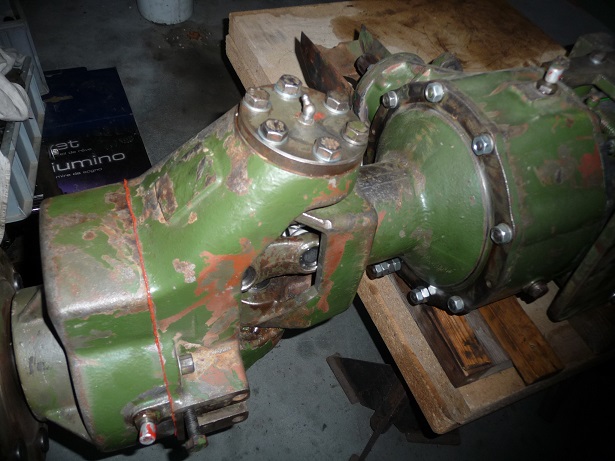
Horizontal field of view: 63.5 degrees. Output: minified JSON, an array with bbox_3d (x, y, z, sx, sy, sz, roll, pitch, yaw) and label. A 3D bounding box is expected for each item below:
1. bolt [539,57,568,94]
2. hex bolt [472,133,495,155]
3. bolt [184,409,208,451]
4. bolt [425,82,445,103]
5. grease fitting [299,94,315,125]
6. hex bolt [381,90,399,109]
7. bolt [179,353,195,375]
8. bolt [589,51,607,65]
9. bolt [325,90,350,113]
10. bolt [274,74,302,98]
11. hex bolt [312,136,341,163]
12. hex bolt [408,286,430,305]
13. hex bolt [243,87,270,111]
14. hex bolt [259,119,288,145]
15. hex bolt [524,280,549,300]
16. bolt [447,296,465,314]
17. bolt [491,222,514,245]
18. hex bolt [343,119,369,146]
[{"bbox_3d":[0.257,-0.160,0.514,0.018,0.032,0.018,13,51,0],"label":"bolt"},{"bbox_3d":[0.169,-0.082,0.480,0.011,0.018,0.018,-16,57,-22],"label":"hex bolt"},{"bbox_3d":[-0.098,0.176,0.438,0.019,0.019,0.034,-14,53,-21],"label":"bolt"},{"bbox_3d":[0.132,-0.145,0.523,0.011,0.018,0.018,-16,57,-22],"label":"bolt"},{"bbox_3d":[0.000,-0.096,0.386,0.015,0.021,0.012,34,44,14],"label":"grease fitting"},{"bbox_3d":[0.091,-0.146,0.555,0.011,0.019,0.019,-13,52,-22],"label":"hex bolt"},{"bbox_3d":[-0.113,0.124,0.465,0.012,0.019,0.019,-13,52,-22],"label":"bolt"},{"bbox_3d":[0.385,-0.230,0.660,0.021,0.011,0.021,-14,53,-21],"label":"bolt"},{"bbox_3d":[0.025,-0.108,0.415,0.021,0.010,0.021,-8,50,-28],"label":"bolt"},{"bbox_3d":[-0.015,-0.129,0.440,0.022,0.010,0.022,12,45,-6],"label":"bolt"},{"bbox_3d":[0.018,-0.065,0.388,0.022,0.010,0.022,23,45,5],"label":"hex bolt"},{"bbox_3d":[0.144,0.080,0.619,0.029,0.018,0.018,-16,57,-22],"label":"hex bolt"},{"bbox_3d":[-0.039,-0.102,0.384,0.021,0.010,0.021,-8,50,-28],"label":"hex bolt"},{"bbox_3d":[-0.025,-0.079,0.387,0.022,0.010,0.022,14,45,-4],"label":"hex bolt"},{"bbox_3d":[0.251,0.066,0.545,0.021,0.021,0.013,-14,53,-21],"label":"hex bolt"},{"bbox_3d":[0.155,0.079,0.523,0.011,0.019,0.019,-13,52,-22],"label":"bolt"},{"bbox_3d":[0.189,0.004,0.488,0.011,0.018,0.018,-16,57,-22],"label":"bolt"},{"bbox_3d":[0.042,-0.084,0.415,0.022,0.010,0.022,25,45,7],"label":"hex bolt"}]

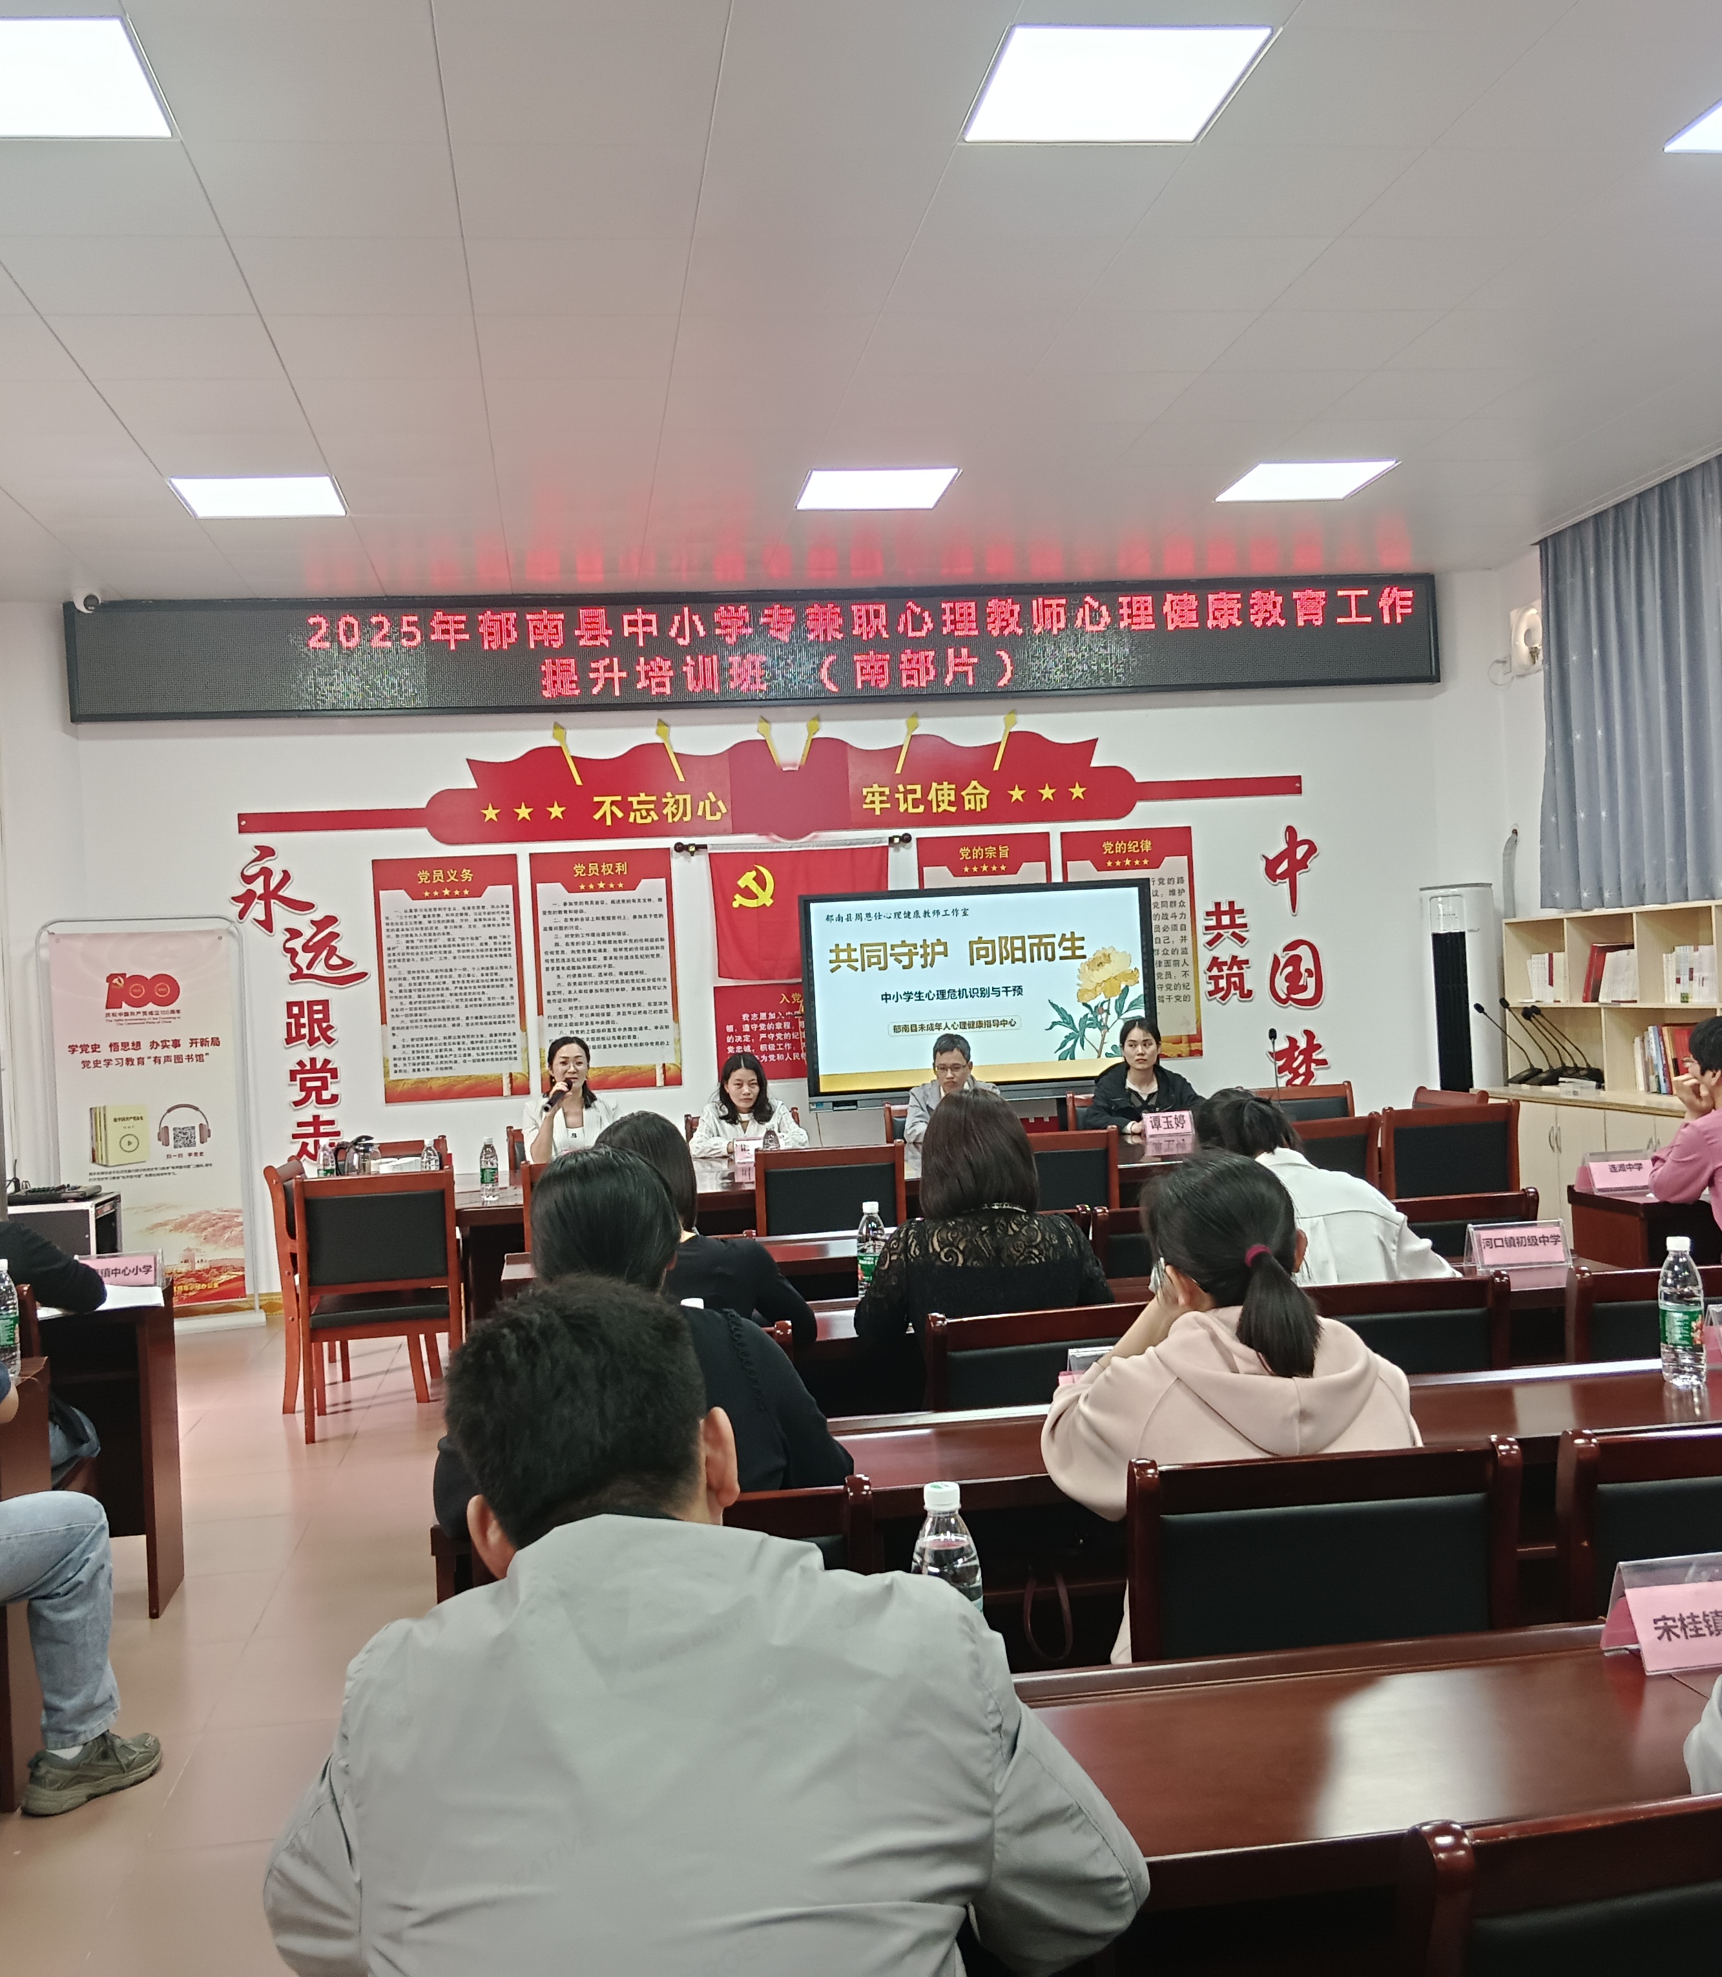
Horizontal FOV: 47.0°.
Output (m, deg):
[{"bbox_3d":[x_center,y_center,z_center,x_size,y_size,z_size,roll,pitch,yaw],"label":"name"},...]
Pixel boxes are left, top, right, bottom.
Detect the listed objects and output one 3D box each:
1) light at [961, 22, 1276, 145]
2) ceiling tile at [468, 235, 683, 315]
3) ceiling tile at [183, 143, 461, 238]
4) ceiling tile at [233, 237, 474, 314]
[{"bbox_3d":[0.574,-2.077,4.578,0.600,0.030,0.590,-3,0,-8],"label":"light"},{"bbox_3d":[-0.808,-2.053,5.699,0.610,0.020,0.600,-3,0,-8],"label":"ceiling tile"},{"bbox_3d":[-1.294,-1.957,4.846,0.600,0.020,0.600,-3,0,-8],"label":"ceiling tile"},{"bbox_3d":[-1.379,-1.954,5.424,0.600,0.020,0.600,-3,0,-8],"label":"ceiling tile"}]

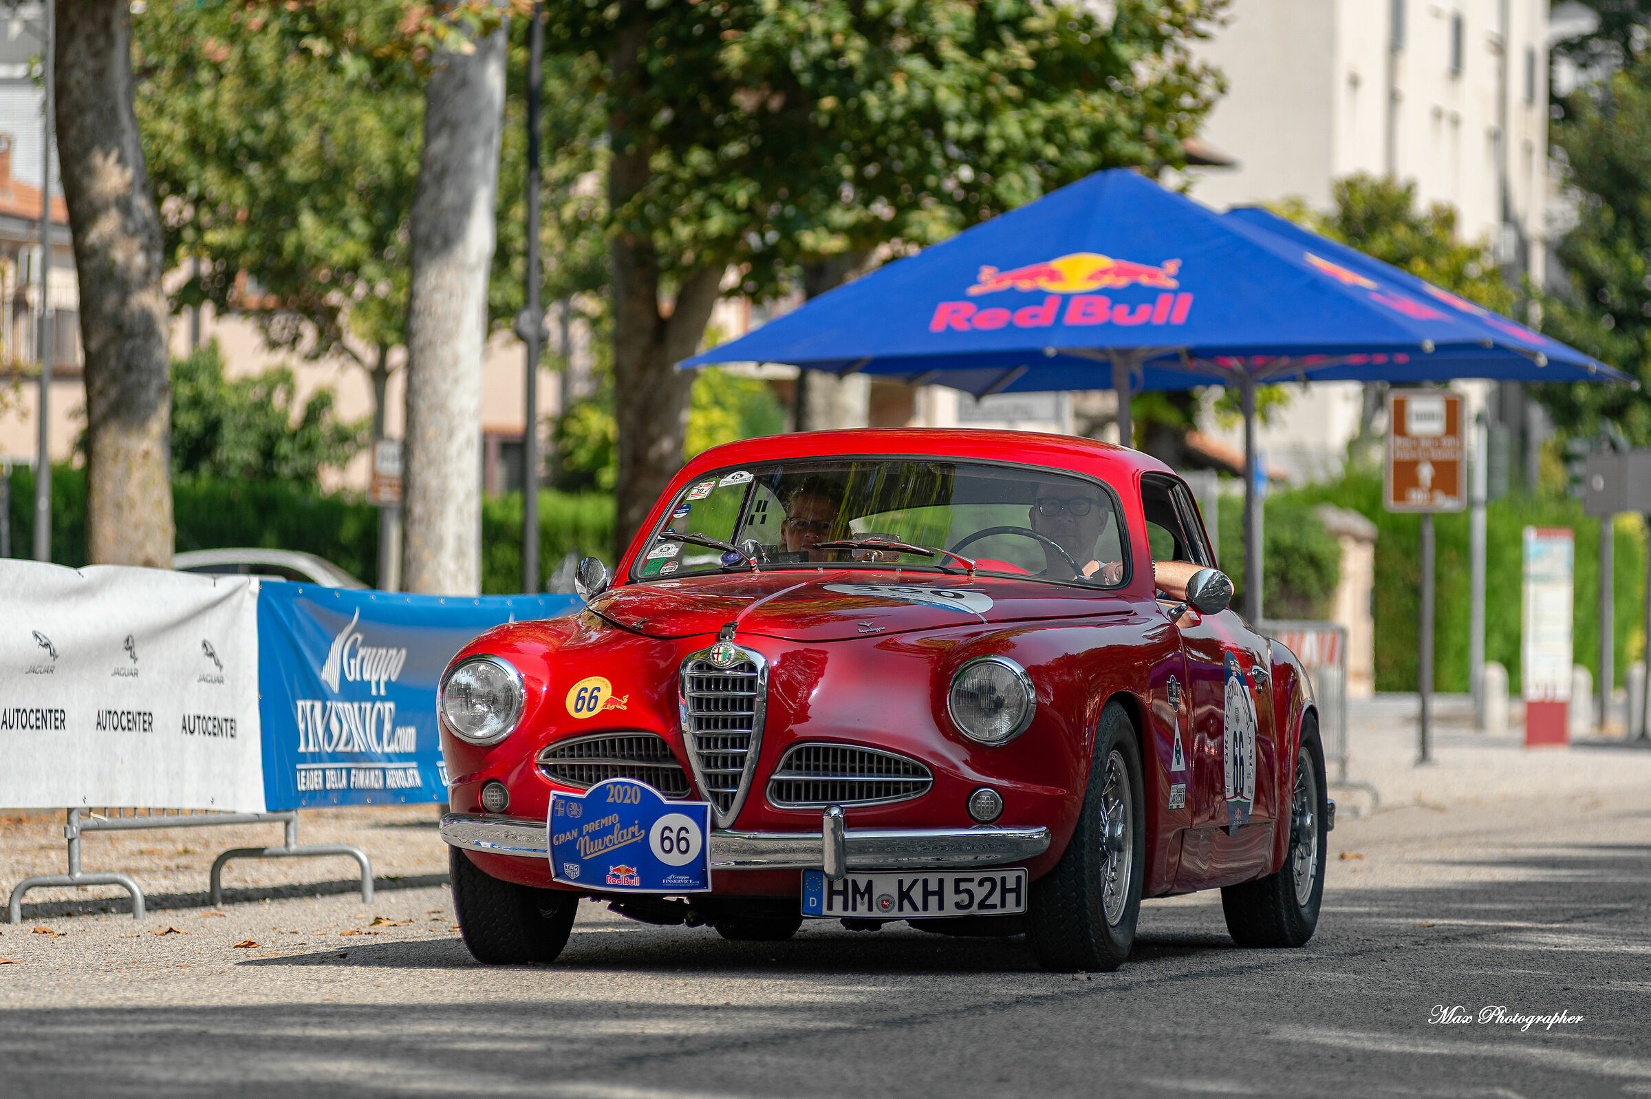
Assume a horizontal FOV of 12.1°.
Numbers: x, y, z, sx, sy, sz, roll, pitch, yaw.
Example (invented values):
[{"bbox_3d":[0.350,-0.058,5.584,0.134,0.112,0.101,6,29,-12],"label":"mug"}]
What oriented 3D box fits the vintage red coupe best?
[{"bbox_3d":[0.275,0.347,19.460,1.610,1.340,4.400,0,-1,13],"label":"vintage red coupe"}]

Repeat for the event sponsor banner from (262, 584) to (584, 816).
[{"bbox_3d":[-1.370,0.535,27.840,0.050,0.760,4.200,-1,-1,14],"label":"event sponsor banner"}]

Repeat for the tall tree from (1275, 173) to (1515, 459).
[{"bbox_3d":[7.000,-1.370,95.000,3.100,6.500,3.100,1,-1,0],"label":"tall tree"}]

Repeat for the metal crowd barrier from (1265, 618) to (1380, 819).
[{"bbox_3d":[2.690,0.950,44.700,0.500,1.100,2.300,0,-1,17],"label":"metal crowd barrier"}]

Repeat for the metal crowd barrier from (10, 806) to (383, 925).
[{"bbox_3d":[-2.030,0.617,25.100,0.500,1.100,2.250,-1,-1,14],"label":"metal crowd barrier"}]

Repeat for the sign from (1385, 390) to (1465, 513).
[{"bbox_3d":[4.470,-0.734,58.000,0.600,0.910,0.050,0,-1,7],"label":"sign"}]

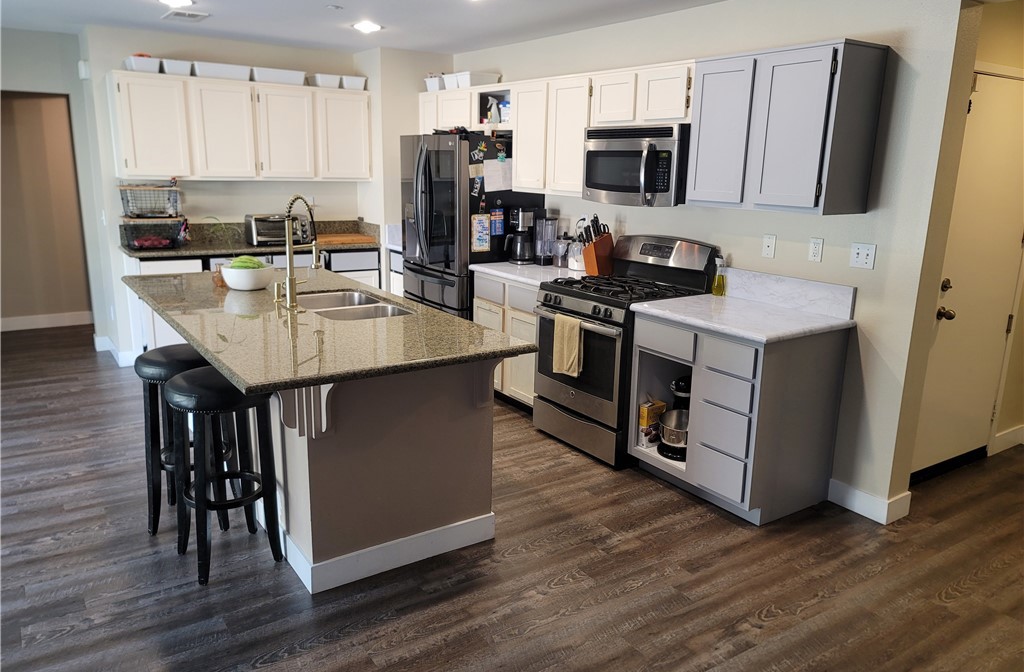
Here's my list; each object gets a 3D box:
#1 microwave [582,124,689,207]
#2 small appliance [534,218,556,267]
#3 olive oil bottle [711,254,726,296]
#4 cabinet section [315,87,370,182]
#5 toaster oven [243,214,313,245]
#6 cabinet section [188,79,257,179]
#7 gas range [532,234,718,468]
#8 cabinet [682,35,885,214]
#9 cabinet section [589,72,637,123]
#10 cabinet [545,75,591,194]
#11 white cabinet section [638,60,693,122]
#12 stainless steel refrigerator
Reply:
[{"bbox_3d":[0.776,-0.964,4.192,0.440,0.423,0.756,-7,16,-34],"label":"microwave"},{"bbox_3d":[0.226,-0.669,5.207,0.150,0.333,0.140,-7,16,-34],"label":"small appliance"},{"bbox_3d":[1.129,-0.327,4.071,0.074,0.225,0.074,-7,16,-34],"label":"olive oil bottle"},{"bbox_3d":[-1.455,-1.663,6.167,0.475,0.717,0.347,-7,16,-34],"label":"cabinet section"},{"bbox_3d":[-1.913,-0.881,6.065,0.450,0.248,0.290,-7,16,-34],"label":"toaster oven"},{"bbox_3d":[-2.235,-1.562,5.642,0.470,0.717,0.347,-7,16,-34],"label":"cabinet section"},{"bbox_3d":[0.614,0.033,4.363,0.715,1.215,0.753,-7,16,-34],"label":"gas range"},{"bbox_3d":[1.236,-0.950,3.456,0.338,0.704,0.787,-7,16,-34],"label":"cabinet"},{"bbox_3d":[0.712,-1.381,4.336,0.346,0.307,0.402,-7,16,-34],"label":"cabinet section"},{"bbox_3d":[0.464,-1.226,4.551,0.338,0.704,0.403,-7,16,-34],"label":"cabinet"},{"bbox_3d":[0.939,-1.300,4.013,0.346,0.307,0.404,-7,16,-34],"label":"white cabinet section"},{"bbox_3d":[-0.326,-0.560,5.432,0.745,1.745,0.860,-7,16,-34],"label":"stainless steel refrigerator"}]

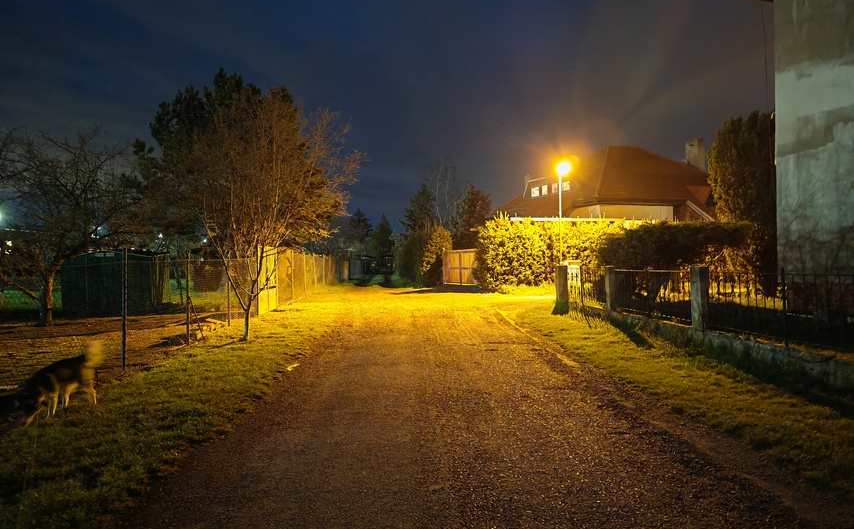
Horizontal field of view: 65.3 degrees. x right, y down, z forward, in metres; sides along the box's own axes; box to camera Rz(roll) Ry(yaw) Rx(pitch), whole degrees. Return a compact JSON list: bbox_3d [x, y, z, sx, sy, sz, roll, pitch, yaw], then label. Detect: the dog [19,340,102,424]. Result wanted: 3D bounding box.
[{"bbox_3d":[-3.800,1.210,6.950,0.300,0.680,0.980,0,0,27],"label":"dog"}]

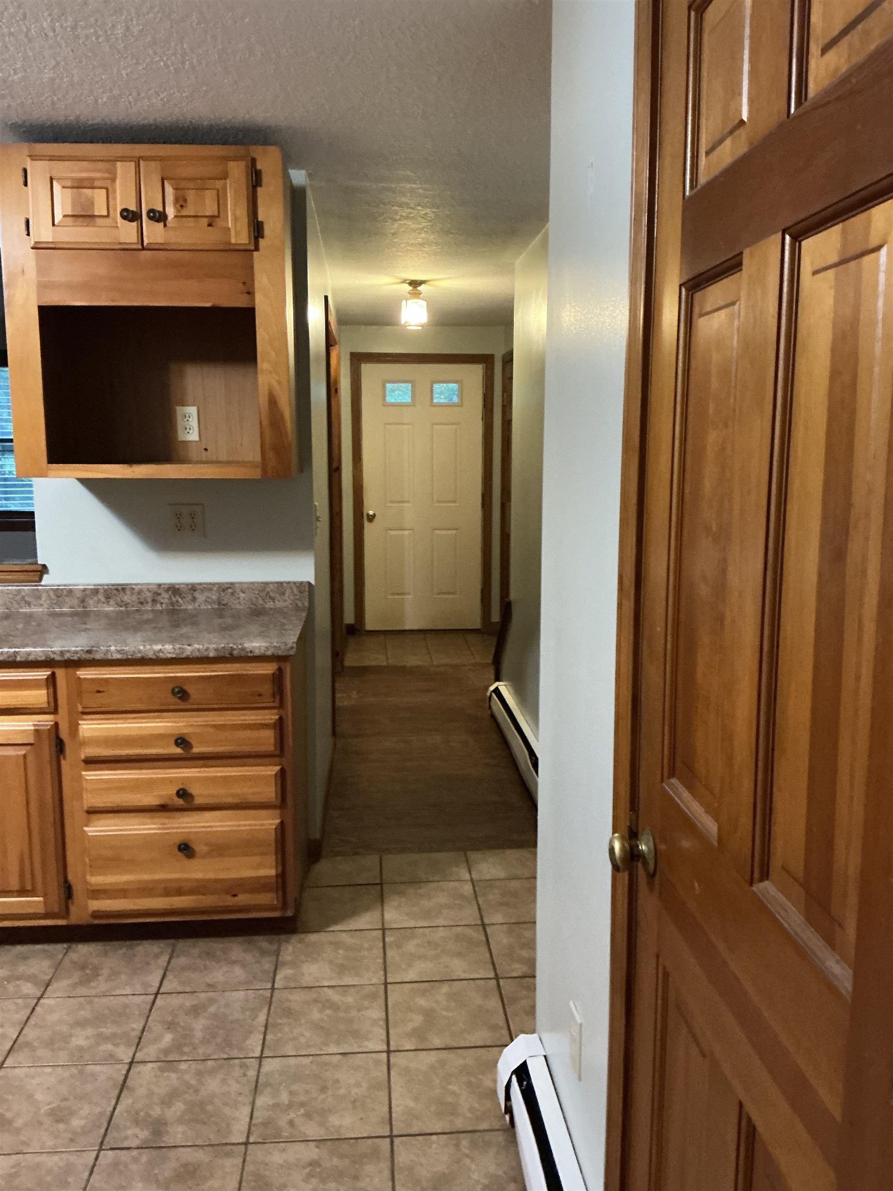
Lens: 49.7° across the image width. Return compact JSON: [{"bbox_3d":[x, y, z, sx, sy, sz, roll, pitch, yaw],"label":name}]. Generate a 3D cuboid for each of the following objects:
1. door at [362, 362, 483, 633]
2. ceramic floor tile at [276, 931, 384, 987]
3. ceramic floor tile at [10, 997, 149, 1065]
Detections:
[{"bbox_3d":[-0.180,-0.737,7.423,0.914,2.032,0.045,-1,8,-5],"label":"door"},{"bbox_3d":[-0.337,1.066,2.828,0.305,0.010,0.294,-1,9,-5],"label":"ceramic floor tile"},{"bbox_3d":[-0.932,1.122,2.482,0.305,0.010,0.294,-1,9,-5],"label":"ceramic floor tile"}]

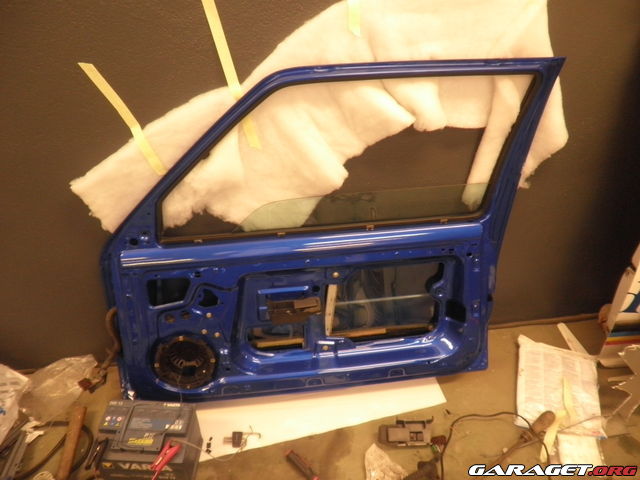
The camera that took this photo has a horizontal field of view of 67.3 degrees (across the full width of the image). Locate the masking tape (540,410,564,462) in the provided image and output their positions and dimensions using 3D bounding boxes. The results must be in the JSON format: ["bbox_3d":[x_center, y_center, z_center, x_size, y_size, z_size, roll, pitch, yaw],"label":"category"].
[{"bbox_3d":[0.729,0.612,1.504,0.031,0.022,0.175,25,43,27],"label":"masking tape"}]

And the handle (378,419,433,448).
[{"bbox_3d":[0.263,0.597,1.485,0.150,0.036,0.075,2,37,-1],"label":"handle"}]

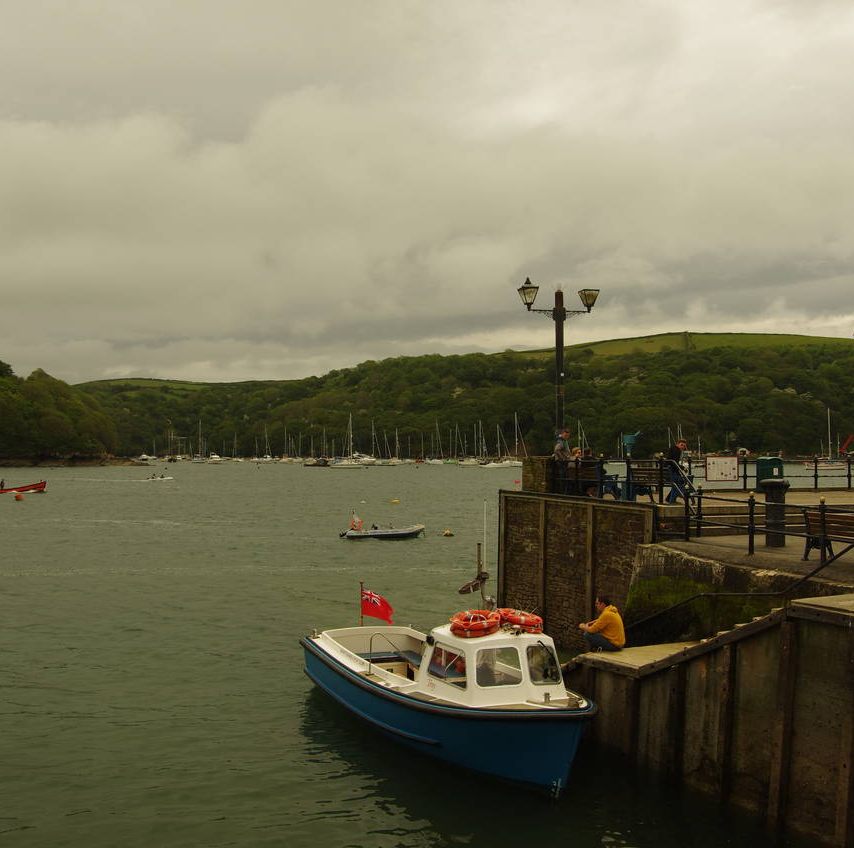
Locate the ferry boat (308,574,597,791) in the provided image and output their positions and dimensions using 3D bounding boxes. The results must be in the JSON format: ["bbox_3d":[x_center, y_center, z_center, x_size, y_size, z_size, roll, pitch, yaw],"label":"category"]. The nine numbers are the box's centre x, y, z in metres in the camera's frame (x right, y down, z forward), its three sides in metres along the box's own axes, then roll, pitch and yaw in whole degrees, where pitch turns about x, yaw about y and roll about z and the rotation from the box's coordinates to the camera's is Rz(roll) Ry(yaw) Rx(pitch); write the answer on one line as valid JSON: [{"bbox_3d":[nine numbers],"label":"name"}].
[{"bbox_3d":[0.422,3.723,15.337,2.500,2.500,7.200,1,-2,-29],"label":"ferry boat"}]

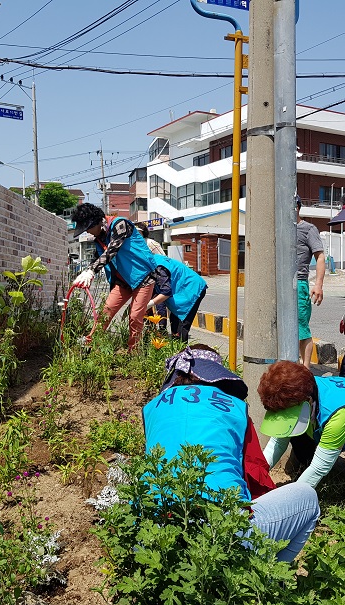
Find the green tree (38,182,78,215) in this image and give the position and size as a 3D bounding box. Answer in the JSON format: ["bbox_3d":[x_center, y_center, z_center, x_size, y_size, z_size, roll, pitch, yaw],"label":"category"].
[{"bbox_3d":[-13.782,-11.644,72.000,4.800,5.600,4.600,0,1,0],"label":"green tree"}]

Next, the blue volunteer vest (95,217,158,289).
[{"bbox_3d":[-0.349,-0.396,4.800,0.290,0.550,0.420,-32,6,-15],"label":"blue volunteer vest"}]

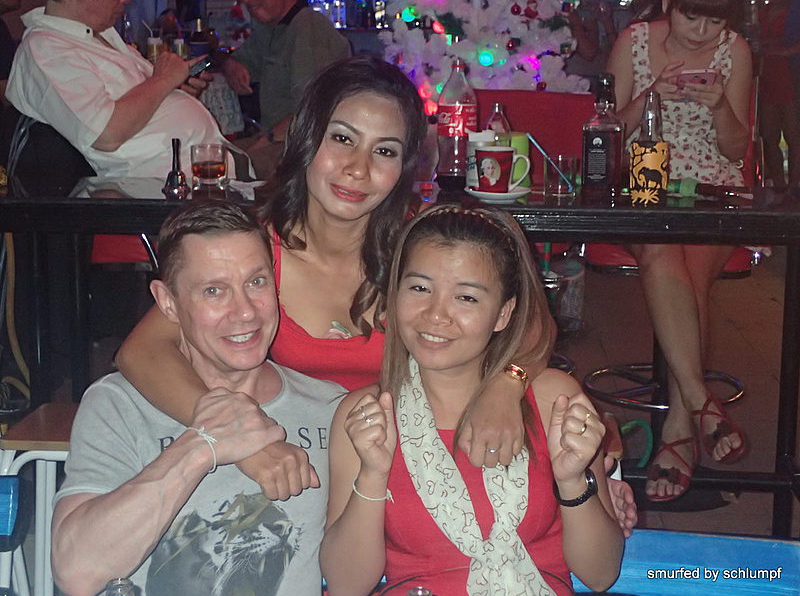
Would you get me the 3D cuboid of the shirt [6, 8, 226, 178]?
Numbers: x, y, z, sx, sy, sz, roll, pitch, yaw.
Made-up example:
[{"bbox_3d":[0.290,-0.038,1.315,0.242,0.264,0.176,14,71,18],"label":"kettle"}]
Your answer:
[{"bbox_3d":[-0.763,-0.560,3.700,0.580,0.500,0.490,2,11,9],"label":"shirt"}]

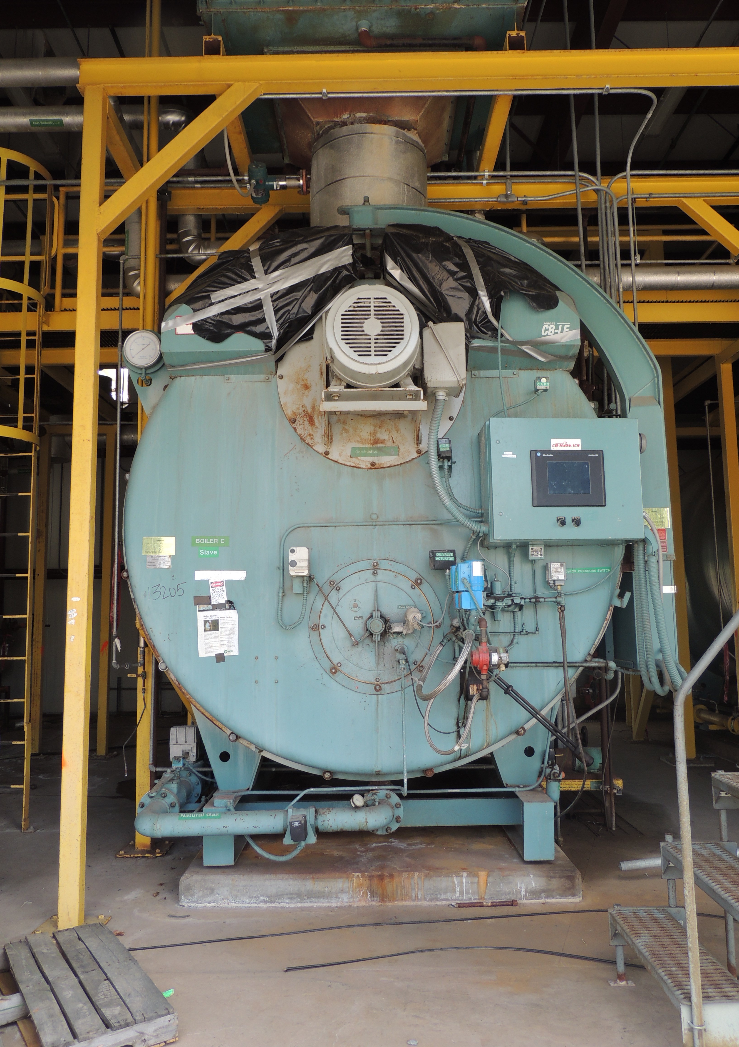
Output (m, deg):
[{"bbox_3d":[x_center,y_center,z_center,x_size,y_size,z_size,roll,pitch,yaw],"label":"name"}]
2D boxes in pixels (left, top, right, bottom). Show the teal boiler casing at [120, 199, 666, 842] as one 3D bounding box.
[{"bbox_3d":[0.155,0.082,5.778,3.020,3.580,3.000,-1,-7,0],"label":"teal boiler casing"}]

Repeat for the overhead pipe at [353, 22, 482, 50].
[{"bbox_3d":[0.282,-2.646,4.600,0.700,0.120,0.080,-1,-7,0],"label":"overhead pipe"}]

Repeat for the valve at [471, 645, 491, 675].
[{"bbox_3d":[0.575,0.703,4.360,0.100,0.155,0.110,-1,-7,0],"label":"valve"}]

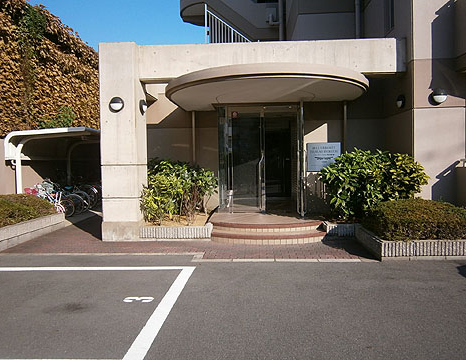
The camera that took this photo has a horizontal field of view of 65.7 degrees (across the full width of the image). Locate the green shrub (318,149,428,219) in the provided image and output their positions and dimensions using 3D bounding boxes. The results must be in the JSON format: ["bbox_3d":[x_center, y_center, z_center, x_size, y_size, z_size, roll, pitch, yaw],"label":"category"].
[{"bbox_3d":[2.322,0.140,6.171,1.580,1.320,1.150,0,2,3],"label":"green shrub"}]

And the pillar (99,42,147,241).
[{"bbox_3d":[-2.012,-0.674,6.798,0.650,3.530,0.630,0,2,3],"label":"pillar"}]

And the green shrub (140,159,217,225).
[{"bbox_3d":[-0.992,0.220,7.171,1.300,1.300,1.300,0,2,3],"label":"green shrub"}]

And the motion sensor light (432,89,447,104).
[{"bbox_3d":[3.332,-1.358,5.826,0.240,0.250,0.130,0,2,3],"label":"motion sensor light"}]

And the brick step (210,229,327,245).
[{"bbox_3d":[0.687,1.009,6.415,2.130,0.150,0.680,0,2,3],"label":"brick step"}]

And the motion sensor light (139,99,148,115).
[{"bbox_3d":[-1.651,-1.339,6.686,0.120,0.250,0.240,0,2,3],"label":"motion sensor light"}]

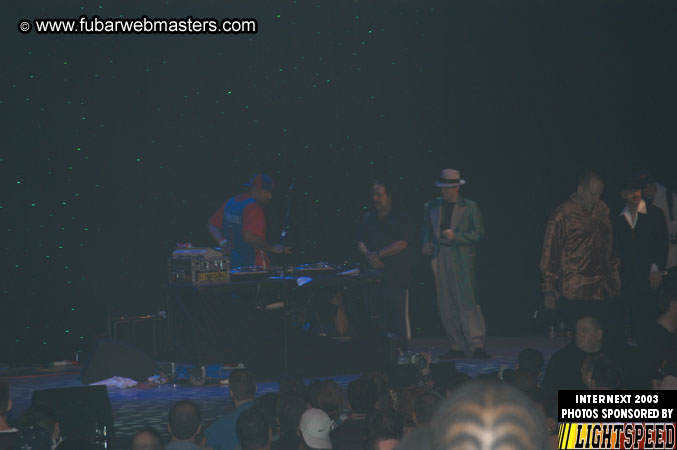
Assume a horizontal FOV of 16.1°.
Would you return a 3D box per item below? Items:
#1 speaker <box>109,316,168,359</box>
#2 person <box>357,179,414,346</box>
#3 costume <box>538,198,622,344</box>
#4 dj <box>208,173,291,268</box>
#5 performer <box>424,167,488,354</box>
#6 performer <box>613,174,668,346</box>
[{"bbox_3d":[-1.850,1.080,22.300,0.530,0.460,0.450,0,0,-27],"label":"speaker"},{"bbox_3d":[0.490,0.398,25.000,0.570,1.760,0.460,0,1,37],"label":"person"},{"bbox_3d":[2.080,0.460,20.800,0.680,1.450,0.420,0,0,-22],"label":"costume"},{"bbox_3d":[-0.888,0.386,23.800,0.560,1.780,0.660,0,1,-41],"label":"dj"},{"bbox_3d":[1.145,0.377,23.350,0.620,1.830,0.430,0,0,20],"label":"performer"},{"bbox_3d":[3.200,0.387,25.200,0.590,1.790,0.400,0,0,-9],"label":"performer"}]

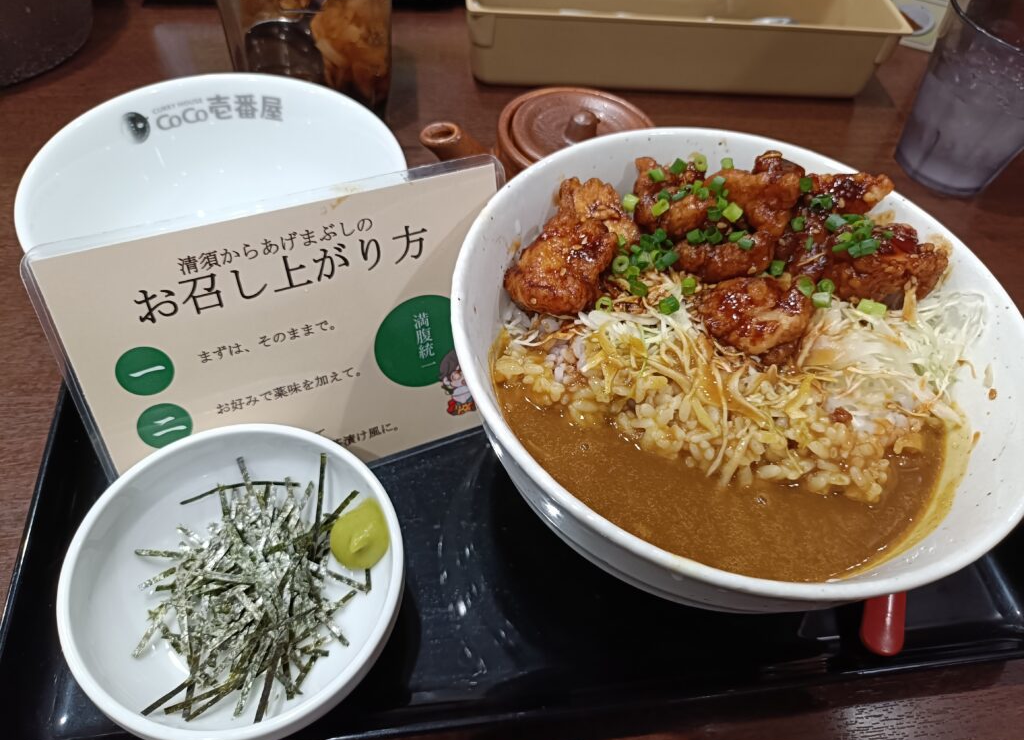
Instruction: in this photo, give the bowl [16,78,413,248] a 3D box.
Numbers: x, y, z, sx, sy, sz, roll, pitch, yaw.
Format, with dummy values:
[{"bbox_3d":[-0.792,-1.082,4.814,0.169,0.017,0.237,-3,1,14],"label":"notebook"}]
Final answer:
[{"bbox_3d":[-0.118,-0.057,0.321,0.148,0.065,0.148,3,54,-4],"label":"bowl"}]

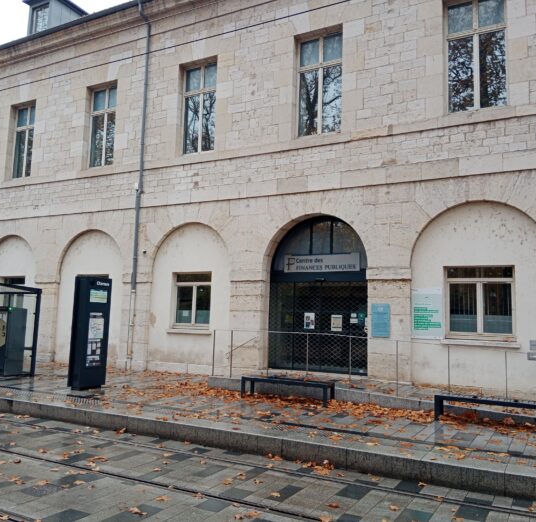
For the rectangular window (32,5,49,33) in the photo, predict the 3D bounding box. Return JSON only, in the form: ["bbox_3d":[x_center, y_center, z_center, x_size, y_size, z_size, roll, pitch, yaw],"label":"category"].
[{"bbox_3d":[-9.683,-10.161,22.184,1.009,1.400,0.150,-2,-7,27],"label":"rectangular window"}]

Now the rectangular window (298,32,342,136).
[{"bbox_3d":[1.527,-5.201,15.419,1.437,3.033,0.180,-2,-7,27],"label":"rectangular window"}]

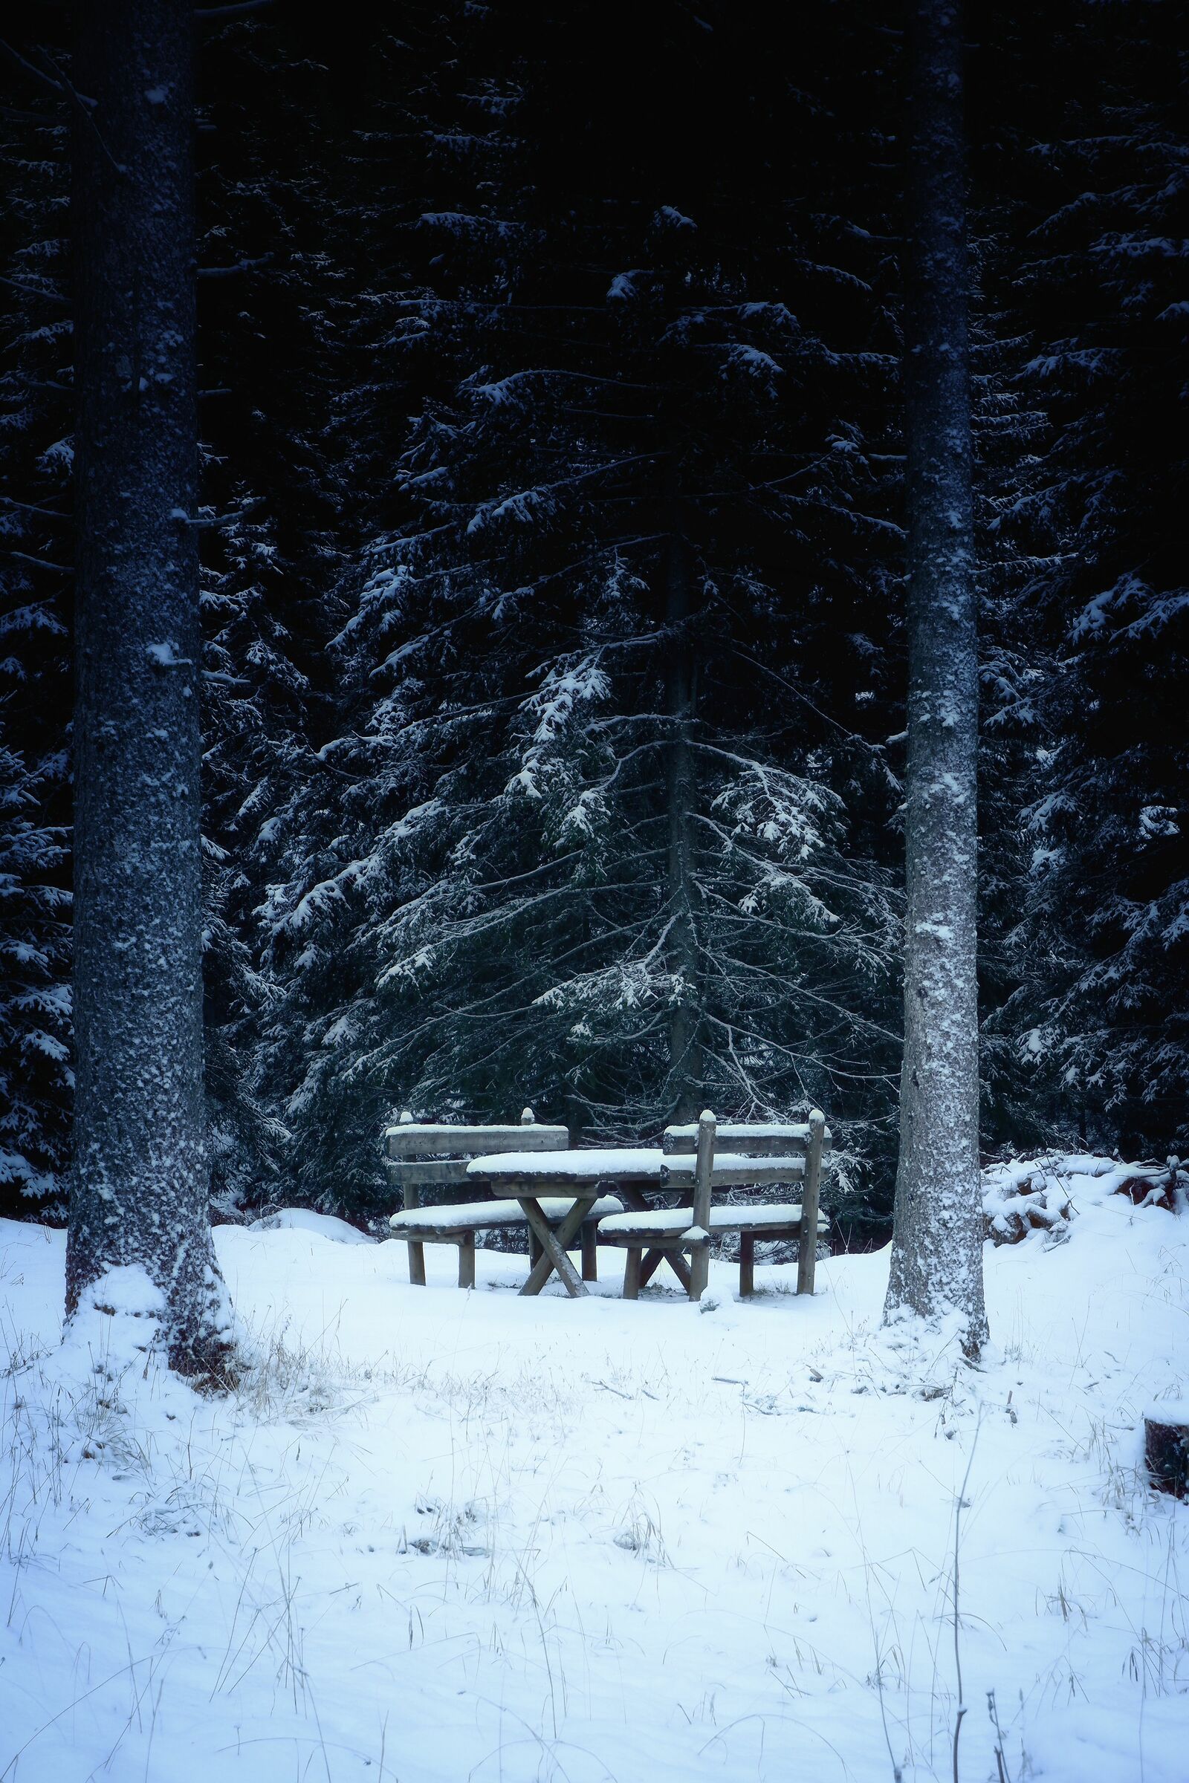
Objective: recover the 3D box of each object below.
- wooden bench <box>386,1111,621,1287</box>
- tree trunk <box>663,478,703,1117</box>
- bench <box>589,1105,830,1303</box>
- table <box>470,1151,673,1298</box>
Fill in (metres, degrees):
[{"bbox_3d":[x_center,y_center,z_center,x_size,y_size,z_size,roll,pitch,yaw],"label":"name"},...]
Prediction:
[{"bbox_3d":[-0.580,1.903,19.216,0.541,1.057,2.038,-2,-5,31],"label":"wooden bench"},{"bbox_3d":[0.656,-0.386,23.497,0.250,5.790,0.250,-1,-4,0],"label":"tree trunk"},{"bbox_3d":[0.796,1.843,18.246,0.541,1.057,2.038,-2,-5,30],"label":"bench"},{"bbox_3d":[0.094,2.015,18.726,0.745,0.769,2.038,-2,-5,30],"label":"table"}]

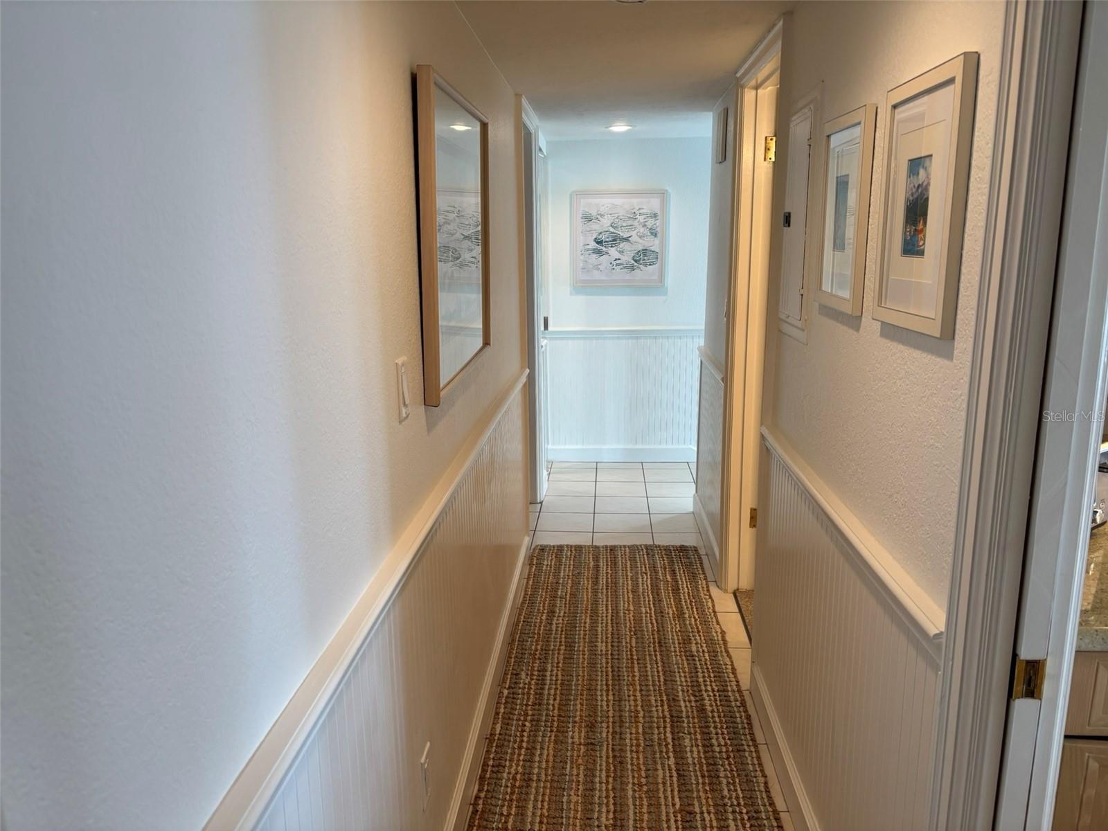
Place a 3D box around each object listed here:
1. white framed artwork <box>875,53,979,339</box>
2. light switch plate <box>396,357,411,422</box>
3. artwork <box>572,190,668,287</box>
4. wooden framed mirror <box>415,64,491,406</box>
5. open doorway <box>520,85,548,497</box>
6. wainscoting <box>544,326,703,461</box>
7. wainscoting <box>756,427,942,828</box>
[{"bbox_3d":[0.585,-0.338,1.332,0.022,0.393,0.315,0,12,3],"label":"white framed artwork"},{"bbox_3d":[-0.294,-0.052,1.619,0.010,0.114,0.076,0,12,3],"label":"light switch plate"},{"bbox_3d":[0.426,-1.141,5.385,0.607,0.609,0.037,0,12,3],"label":"artwork"},{"bbox_3d":[-0.243,-0.458,2.187,0.044,0.700,0.859,0,12,3],"label":"wooden framed mirror"},{"bbox_3d":[-0.128,-0.481,4.426,0.084,2.095,0.835,0,12,3],"label":"open doorway"},{"bbox_3d":[0.471,-0.119,5.585,1.058,0.908,0.051,0,12,3],"label":"wainscoting"},{"bbox_3d":[0.610,0.608,2.037,0.048,0.907,1.436,0,12,3],"label":"wainscoting"}]

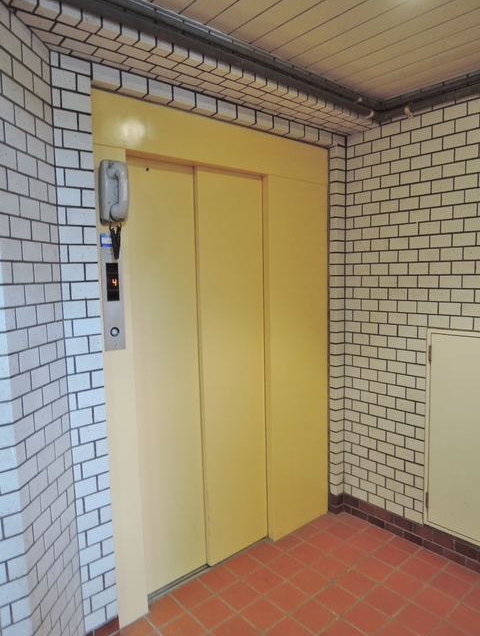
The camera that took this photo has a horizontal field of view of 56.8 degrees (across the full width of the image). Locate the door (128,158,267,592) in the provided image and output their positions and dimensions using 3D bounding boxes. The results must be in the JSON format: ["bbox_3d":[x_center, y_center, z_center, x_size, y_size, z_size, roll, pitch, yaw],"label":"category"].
[{"bbox_3d":[-0.181,0.291,2.288,0.801,2.057,0.080,-6,7,-40],"label":"door"}]

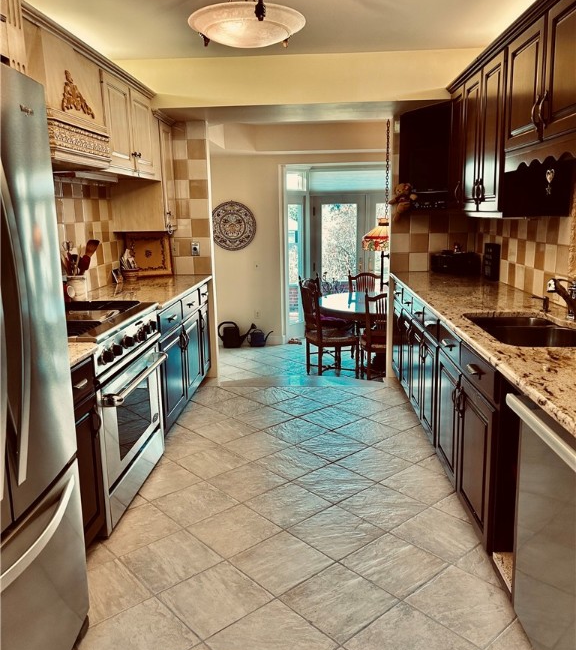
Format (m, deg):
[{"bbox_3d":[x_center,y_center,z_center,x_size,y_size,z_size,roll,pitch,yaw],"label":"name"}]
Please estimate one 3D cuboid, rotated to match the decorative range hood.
[{"bbox_3d":[-1.208,-1.034,2.716,0.480,0.540,0.880,-1,11,3],"label":"decorative range hood"}]

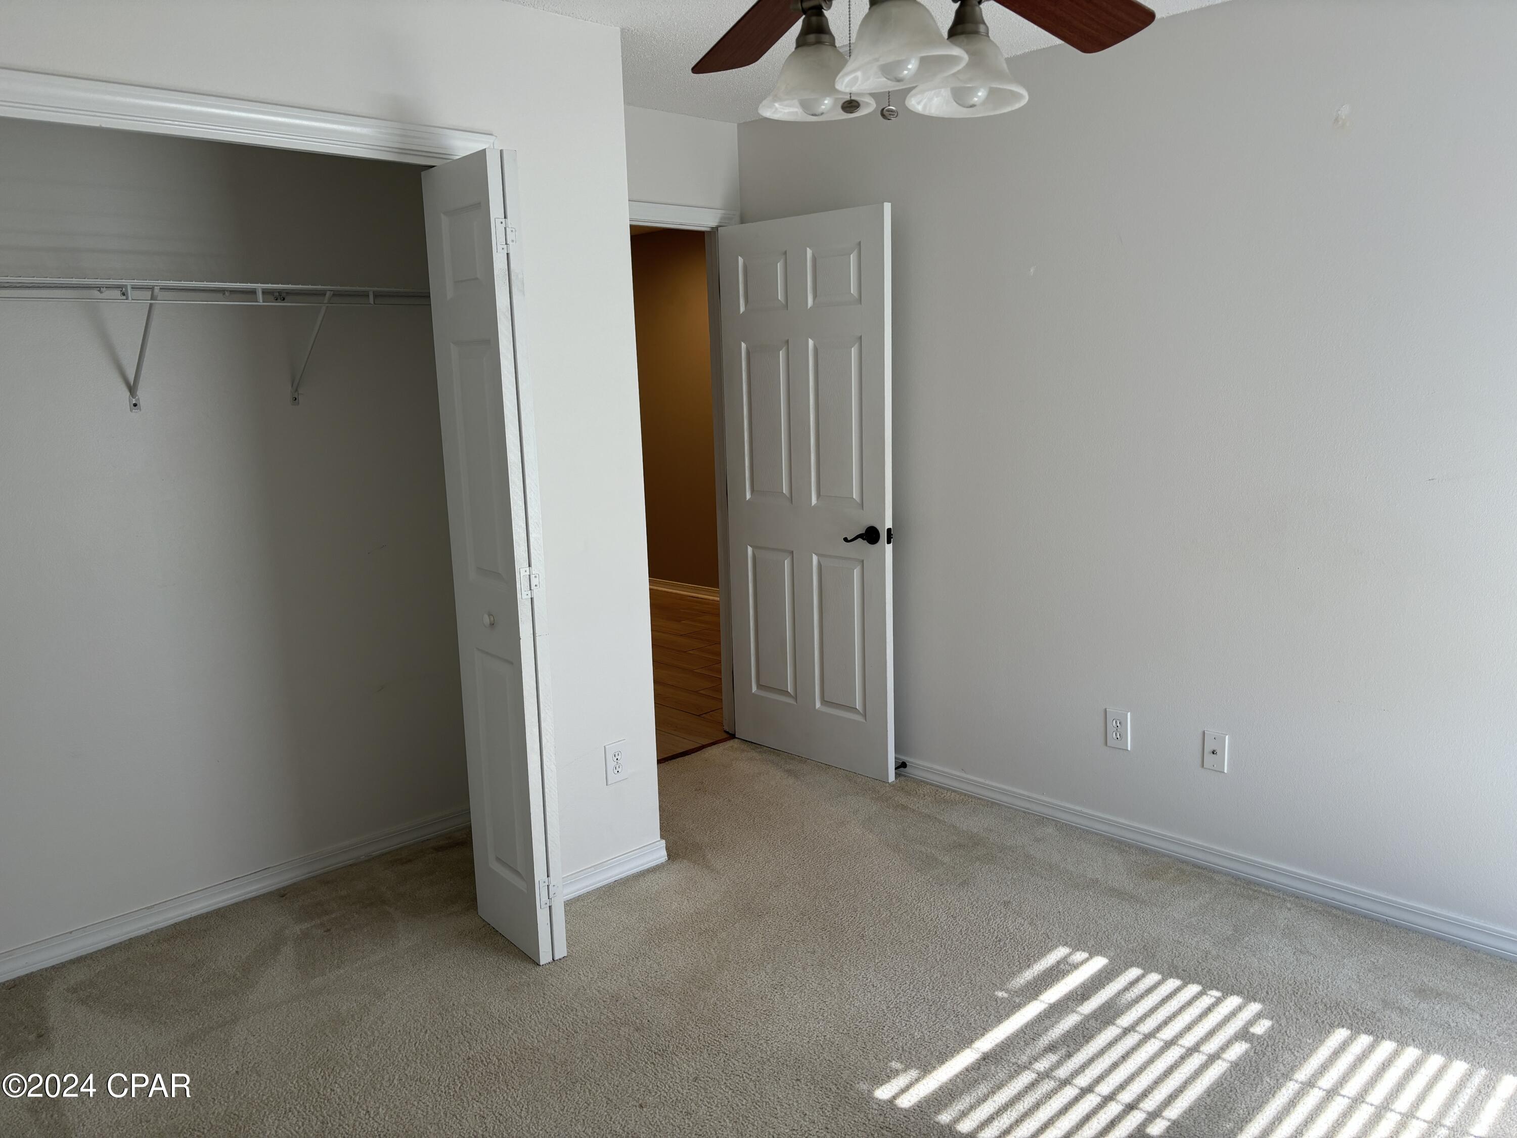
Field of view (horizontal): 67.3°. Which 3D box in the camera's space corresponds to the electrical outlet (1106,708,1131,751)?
[{"bbox_3d":[1.129,0.505,3.578,0.008,0.124,0.080,-11,14,-43],"label":"electrical outlet"}]

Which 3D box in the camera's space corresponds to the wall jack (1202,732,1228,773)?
[{"bbox_3d":[1.344,0.539,3.353,0.012,0.116,0.071,-11,14,-43],"label":"wall jack"}]

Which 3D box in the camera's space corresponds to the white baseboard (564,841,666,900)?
[{"bbox_3d":[-0.442,0.906,3.432,0.424,0.072,0.016,-11,14,-43],"label":"white baseboard"}]

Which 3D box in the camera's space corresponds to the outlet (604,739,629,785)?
[{"bbox_3d":[-0.423,0.578,3.407,0.080,0.124,0.008,-11,14,-43],"label":"outlet"}]

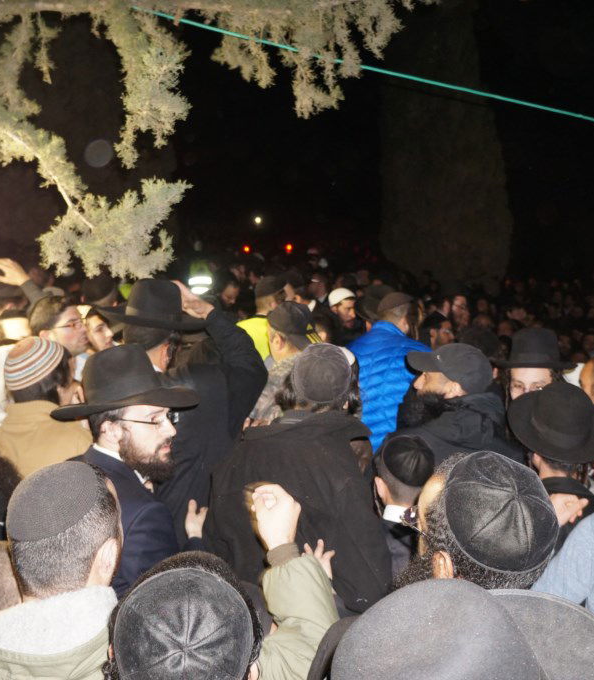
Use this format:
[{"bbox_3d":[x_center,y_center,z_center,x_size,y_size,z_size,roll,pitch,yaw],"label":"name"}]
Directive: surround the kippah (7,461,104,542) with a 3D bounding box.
[{"bbox_3d":[-0.403,0.244,1.250,0.155,0.078,0.160,4,33,25],"label":"kippah"}]

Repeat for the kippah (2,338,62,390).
[{"bbox_3d":[-0.739,0.054,2.120,0.170,0.090,0.170,-33,22,-25],"label":"kippah"}]

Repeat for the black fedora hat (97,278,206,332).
[{"bbox_3d":[-0.456,-0.115,2.420,0.320,0.140,0.360,14,17,34],"label":"black fedora hat"}]

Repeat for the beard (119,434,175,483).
[{"bbox_3d":[-0.345,0.270,1.770,0.095,0.115,0.130,2,8,17],"label":"beard"}]

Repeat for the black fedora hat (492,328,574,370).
[{"bbox_3d":[0.911,0.028,2.950,0.320,0.140,0.350,3,7,17],"label":"black fedora hat"}]

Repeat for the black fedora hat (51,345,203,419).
[{"bbox_3d":[-0.414,0.094,1.820,0.360,0.155,0.330,-4,6,16],"label":"black fedora hat"}]

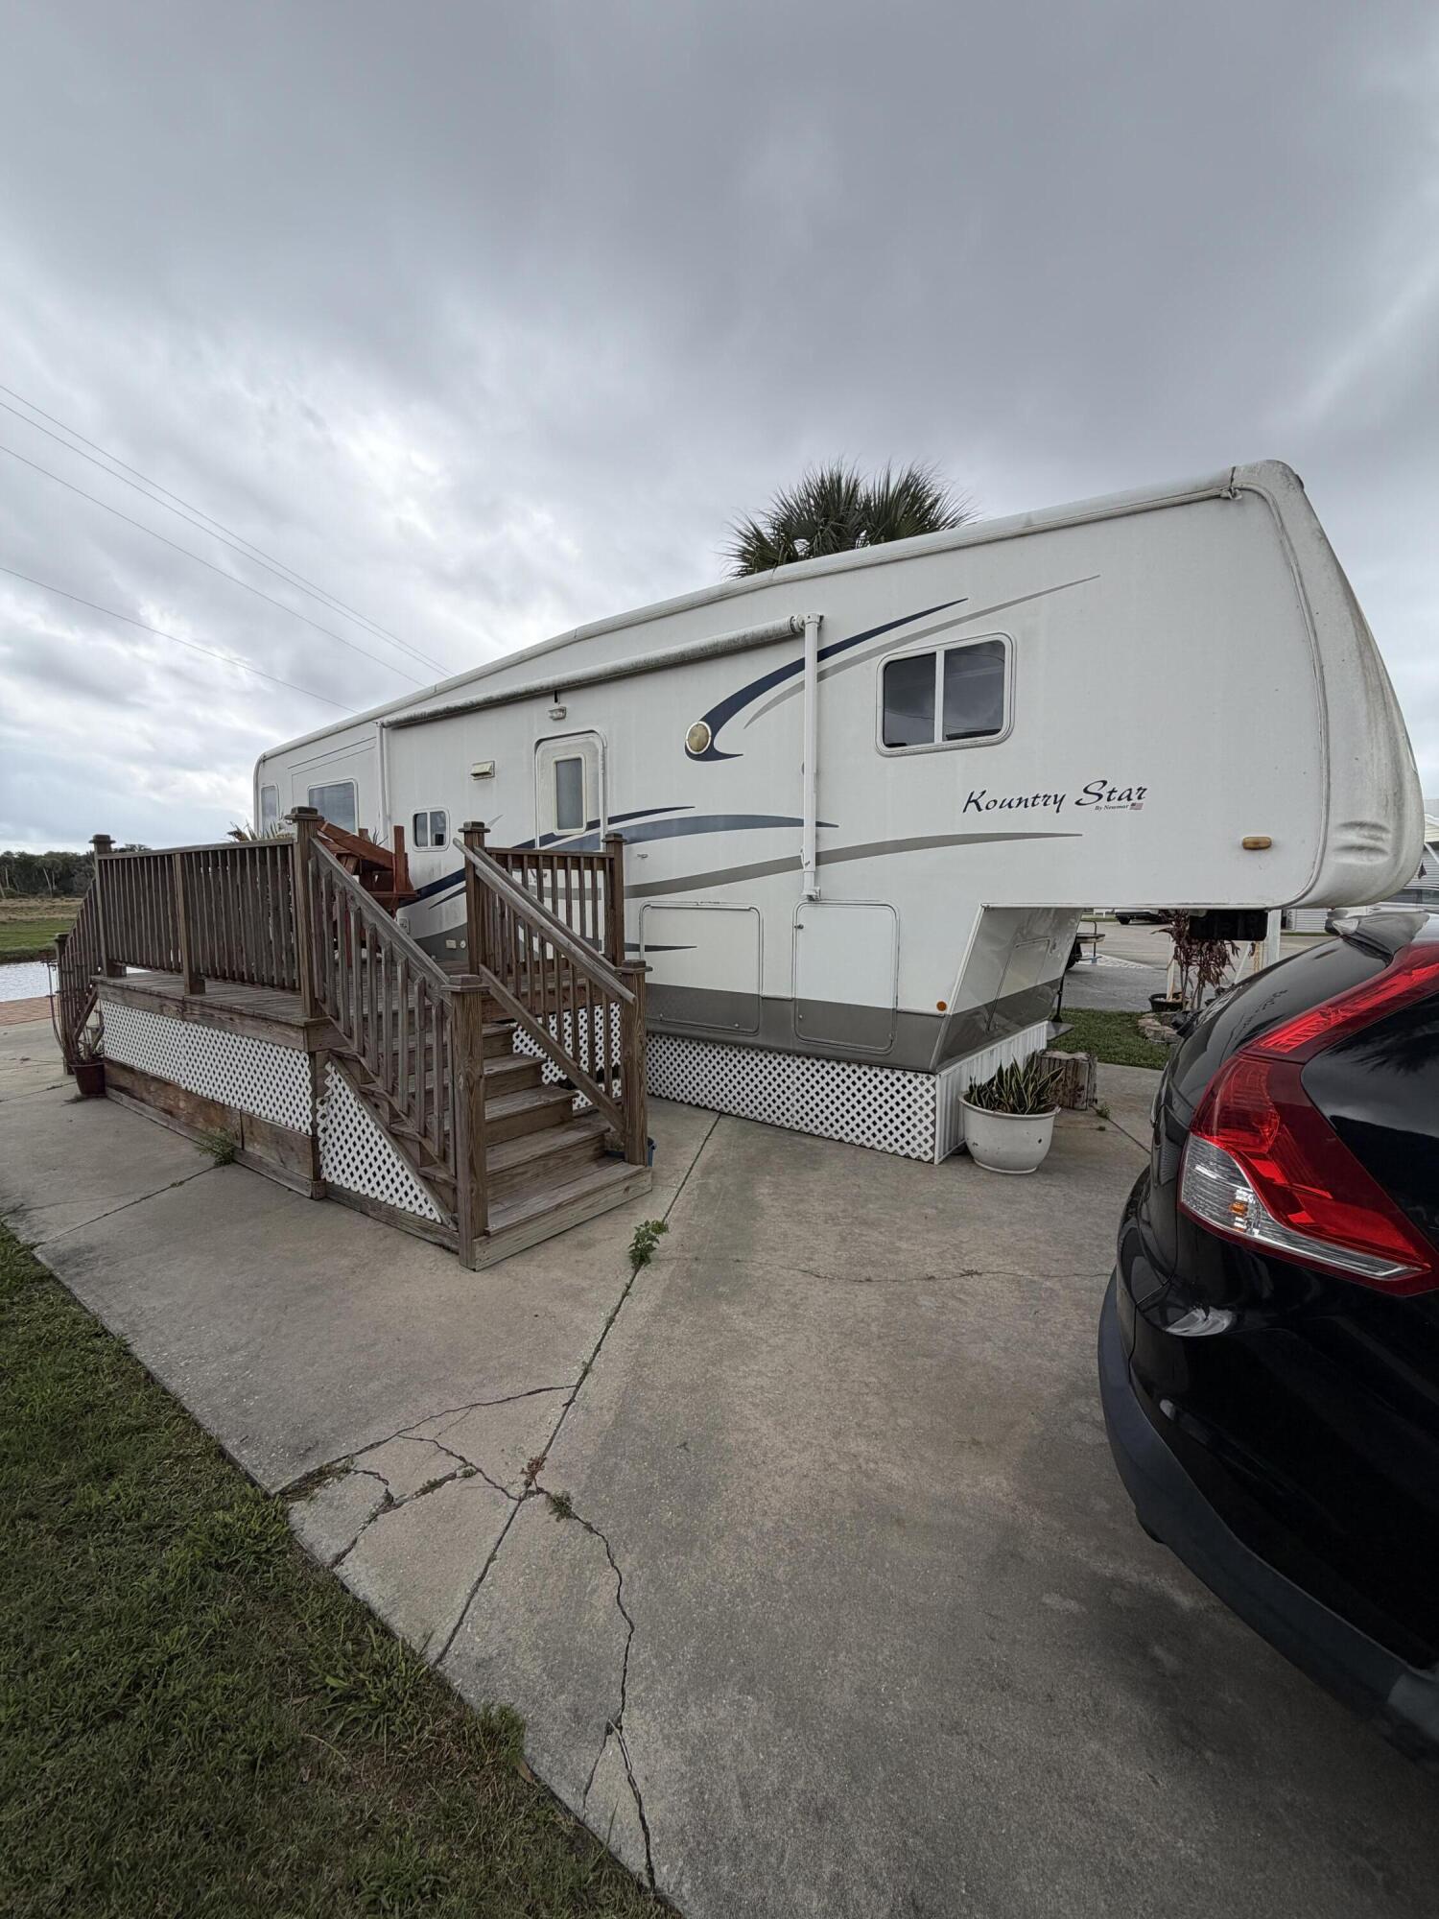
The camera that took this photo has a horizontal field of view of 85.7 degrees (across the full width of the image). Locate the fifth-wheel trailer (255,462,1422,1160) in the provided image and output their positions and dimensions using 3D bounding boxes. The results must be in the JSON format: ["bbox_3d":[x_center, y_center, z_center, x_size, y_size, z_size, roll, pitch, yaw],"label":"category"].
[{"bbox_3d":[-0.749,-0.877,7.602,11.421,3.685,2.606,4,7,37],"label":"fifth-wheel trailer"}]

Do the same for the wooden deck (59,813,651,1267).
[{"bbox_3d":[-2.728,0.085,6.038,6.159,2.063,2.482,4,7,37],"label":"wooden deck"}]

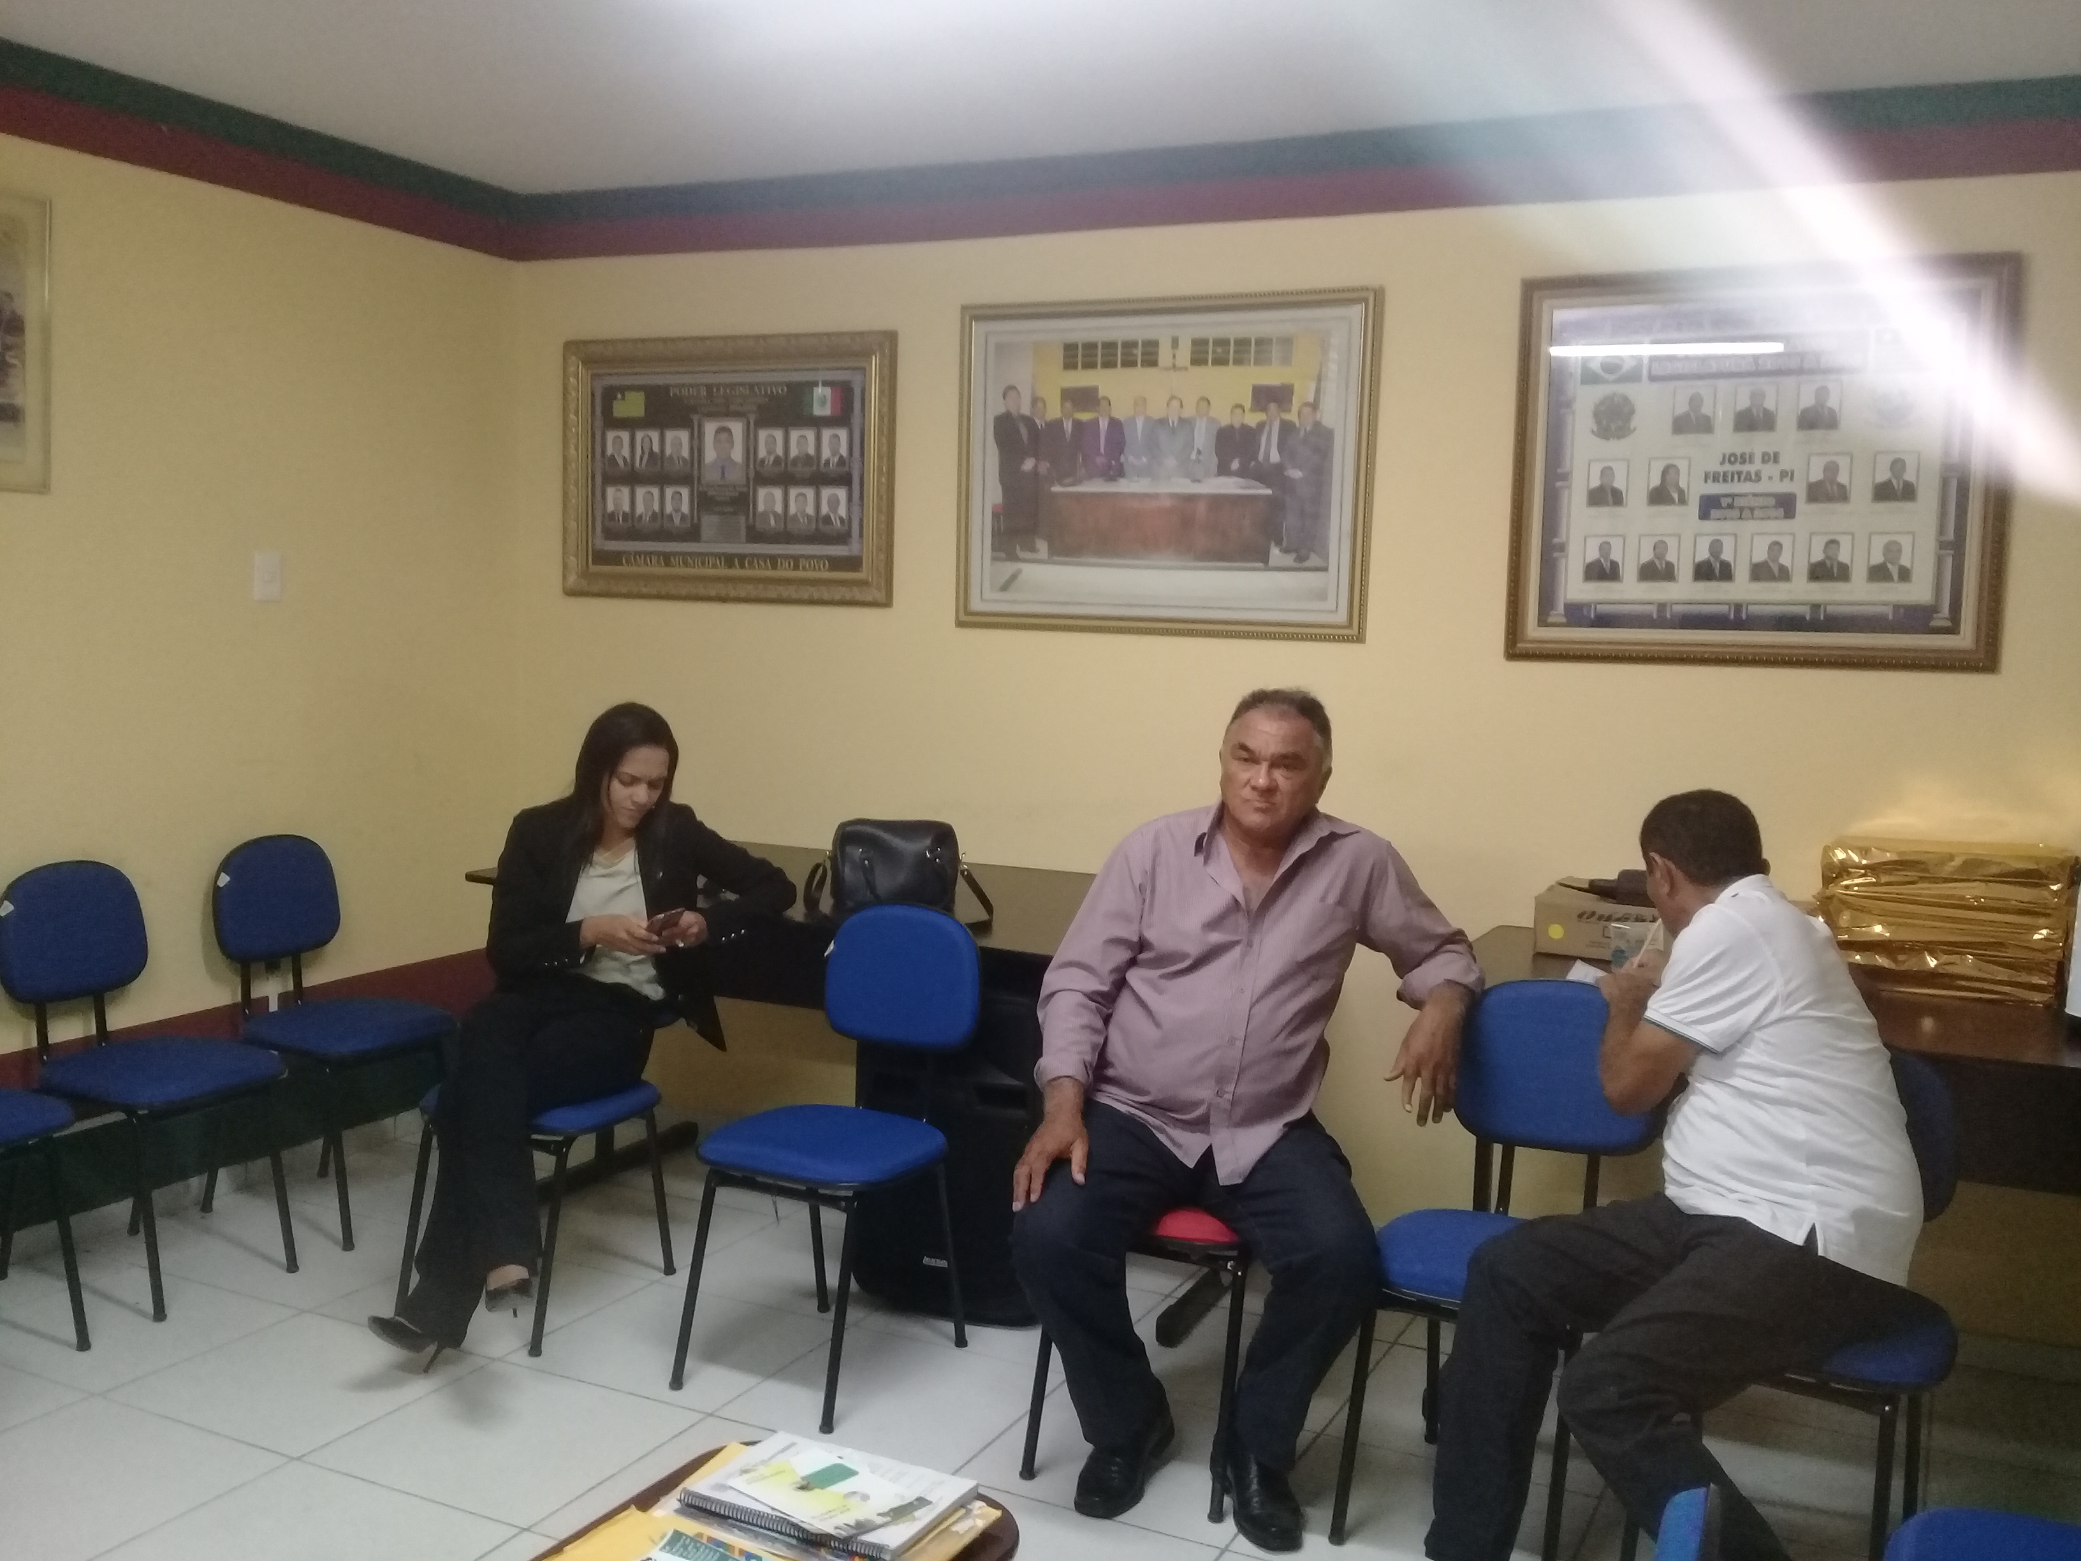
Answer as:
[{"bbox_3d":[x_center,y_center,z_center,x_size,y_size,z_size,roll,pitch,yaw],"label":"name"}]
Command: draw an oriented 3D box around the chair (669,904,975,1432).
[{"bbox_3d":[-0.366,0.652,3.357,0.440,0.820,0.510,5,6,29],"label":"chair"}]

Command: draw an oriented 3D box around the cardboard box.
[{"bbox_3d":[1.122,0.269,3.519,0.320,0.120,0.230,4,6,24],"label":"cardboard box"}]

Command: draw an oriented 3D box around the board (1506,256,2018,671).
[{"bbox_3d":[1.336,-0.589,3.512,0.878,0.746,0.045,5,6,26],"label":"board"}]

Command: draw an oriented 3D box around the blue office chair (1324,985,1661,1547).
[{"bbox_3d":[0.725,0.735,2.881,0.440,0.820,0.510,5,6,29],"label":"blue office chair"}]

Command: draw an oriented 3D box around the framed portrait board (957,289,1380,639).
[{"bbox_3d":[0.253,-0.677,4.030,0.963,0.717,0.045,5,6,26],"label":"framed portrait board"}]

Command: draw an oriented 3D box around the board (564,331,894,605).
[{"bbox_3d":[-0.765,-0.752,4.518,0.967,0.631,0.045,5,6,26],"label":"board"}]

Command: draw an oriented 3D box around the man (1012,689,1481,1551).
[{"bbox_3d":[0.359,0.491,2.962,0.640,1.265,0.700,4,6,19],"label":"man"}]

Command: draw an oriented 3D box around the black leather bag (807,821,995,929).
[{"bbox_3d":[-0.287,0.172,3.731,0.320,0.175,0.160,2,5,-1],"label":"black leather bag"}]

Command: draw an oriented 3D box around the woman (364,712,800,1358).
[{"bbox_3d":[-0.877,0.446,3.504,0.550,1.175,0.680,4,6,21],"label":"woman"}]

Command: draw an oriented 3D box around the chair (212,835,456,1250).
[{"bbox_3d":[-1.559,0.541,4.087,0.510,0.820,0.440,5,6,26],"label":"chair"}]

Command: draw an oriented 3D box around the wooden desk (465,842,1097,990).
[{"bbox_3d":[-0.343,0.619,4.002,1.620,0.765,0.800,5,6,26],"label":"wooden desk"}]

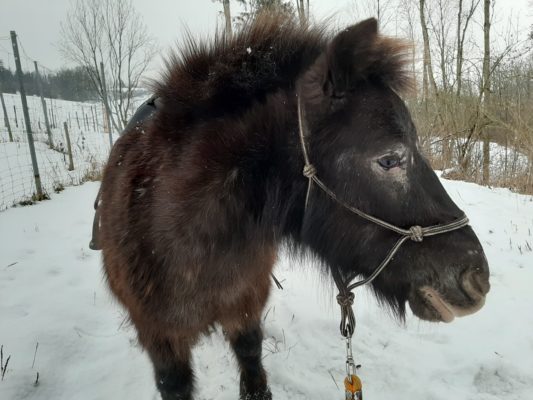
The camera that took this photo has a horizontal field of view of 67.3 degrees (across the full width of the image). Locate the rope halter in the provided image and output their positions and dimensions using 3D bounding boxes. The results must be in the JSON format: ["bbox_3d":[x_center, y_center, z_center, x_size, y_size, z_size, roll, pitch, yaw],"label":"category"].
[{"bbox_3d":[0.224,0.018,0.780,0.320,0.440,0.190,-1,11,12],"label":"rope halter"}]

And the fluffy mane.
[{"bbox_3d":[0.029,-0.291,0.950,0.620,0.250,0.230,2,12,28],"label":"fluffy mane"}]

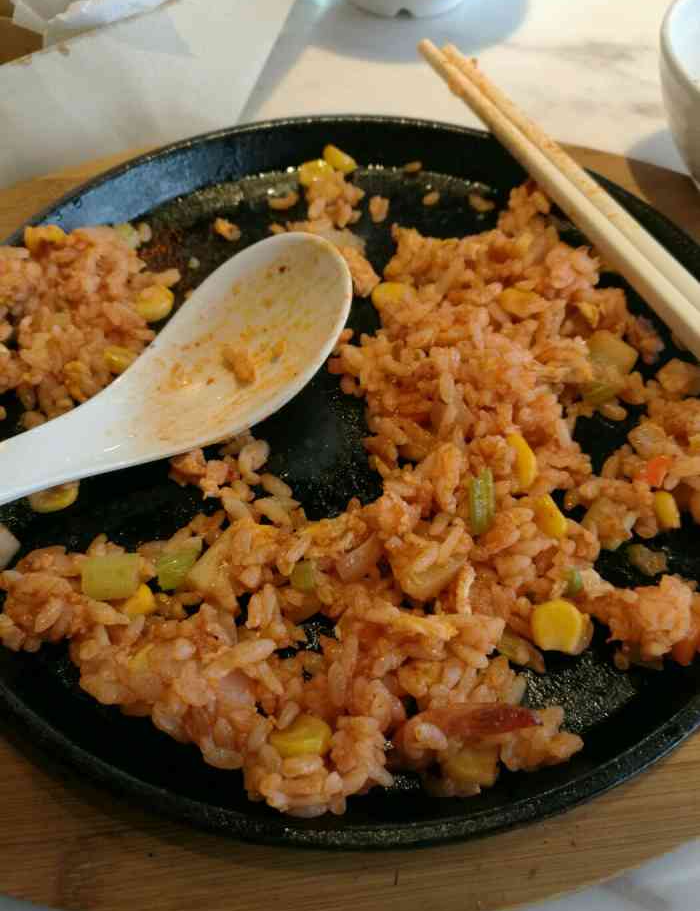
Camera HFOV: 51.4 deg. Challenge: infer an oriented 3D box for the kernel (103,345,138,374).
[{"bbox_3d":[-0.059,-0.024,0.185,0.009,0.005,0.007,20,58,13],"label":"kernel"}]

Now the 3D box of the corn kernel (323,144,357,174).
[{"bbox_3d":[-0.003,-0.097,0.238,0.011,0.005,0.007,39,80,8],"label":"corn kernel"}]

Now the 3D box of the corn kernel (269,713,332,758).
[{"bbox_3d":[-0.009,0.050,0.130,0.011,0.006,0.008,-4,63,-4],"label":"corn kernel"}]

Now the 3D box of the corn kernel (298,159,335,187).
[{"bbox_3d":[-0.010,-0.090,0.232,0.011,0.005,0.008,-15,57,-10],"label":"corn kernel"}]

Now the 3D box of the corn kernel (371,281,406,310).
[{"bbox_3d":[0.011,-0.043,0.196,0.011,0.006,0.008,6,74,3],"label":"corn kernel"}]

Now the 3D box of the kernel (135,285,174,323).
[{"bbox_3d":[-0.052,-0.040,0.194,0.010,0.006,0.009,-18,86,-11],"label":"kernel"}]

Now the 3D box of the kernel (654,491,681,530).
[{"bbox_3d":[0.071,0.012,0.162,0.005,0.006,0.009,-9,63,4],"label":"kernel"}]

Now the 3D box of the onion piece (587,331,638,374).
[{"bbox_3d":[0.069,-0.027,0.192,0.009,0.005,0.011,-28,60,-18],"label":"onion piece"}]

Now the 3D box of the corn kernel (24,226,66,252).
[{"bbox_3d":[-0.087,-0.062,0.207,0.011,0.005,0.006,7,56,4],"label":"corn kernel"}]

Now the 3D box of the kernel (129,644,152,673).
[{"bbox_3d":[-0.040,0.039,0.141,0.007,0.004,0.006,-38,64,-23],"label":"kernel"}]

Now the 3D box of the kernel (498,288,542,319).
[{"bbox_3d":[0.044,-0.039,0.186,0.011,0.006,0.008,17,75,11],"label":"kernel"}]

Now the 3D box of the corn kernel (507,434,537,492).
[{"bbox_3d":[0.038,0.002,0.164,0.005,0.006,0.012,-11,57,-7],"label":"corn kernel"}]

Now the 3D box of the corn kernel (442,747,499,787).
[{"bbox_3d":[0.022,0.056,0.130,0.010,0.006,0.008,-7,59,0],"label":"corn kernel"}]

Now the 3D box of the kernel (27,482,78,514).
[{"bbox_3d":[-0.069,0.008,0.171,0.011,0.004,0.009,-15,57,-10],"label":"kernel"}]

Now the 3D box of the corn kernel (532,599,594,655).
[{"bbox_3d":[0.043,0.035,0.147,0.010,0.006,0.011,-16,58,26],"label":"corn kernel"}]

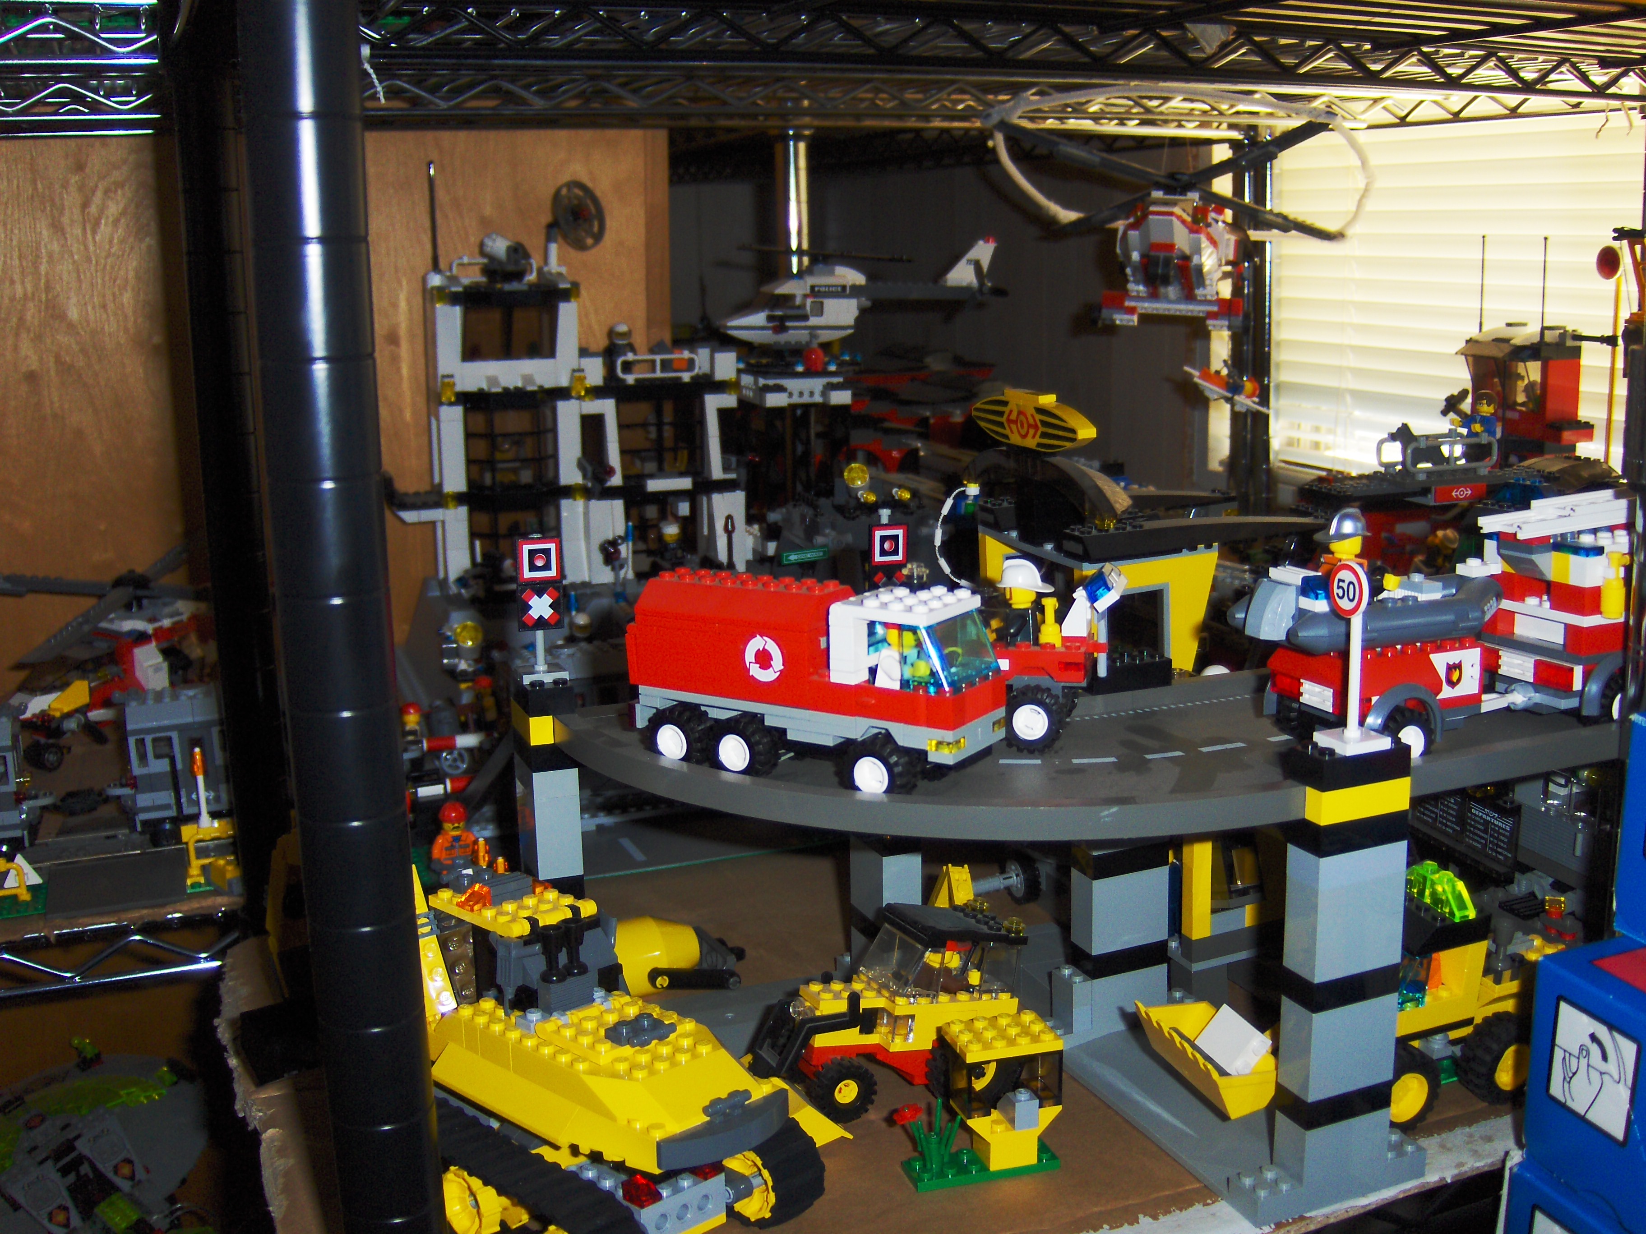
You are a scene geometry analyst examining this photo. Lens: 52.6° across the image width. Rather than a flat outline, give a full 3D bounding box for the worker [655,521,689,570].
[{"bbox_3d":[-0.080,-0.032,0.885,0.024,0.042,0.014,-2,12,-3],"label":"worker"}]

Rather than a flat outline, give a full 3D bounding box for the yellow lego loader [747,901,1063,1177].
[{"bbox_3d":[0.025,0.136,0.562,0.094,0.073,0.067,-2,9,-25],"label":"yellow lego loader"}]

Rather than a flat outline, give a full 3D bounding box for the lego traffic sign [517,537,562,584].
[{"bbox_3d":[-0.096,-0.019,0.566,0.016,0.016,0.005,-5,13,-17],"label":"lego traffic sign"}]

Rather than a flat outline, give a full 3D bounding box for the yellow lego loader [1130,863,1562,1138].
[{"bbox_3d":[0.190,0.126,0.574,0.152,0.081,0.060,-5,13,-18],"label":"yellow lego loader"}]

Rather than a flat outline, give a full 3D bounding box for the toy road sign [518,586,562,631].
[{"bbox_3d":[-0.096,-0.003,0.568,0.016,0.016,0.005,-5,13,-17],"label":"toy road sign"}]

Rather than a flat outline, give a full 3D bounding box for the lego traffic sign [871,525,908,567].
[{"bbox_3d":[0.024,-0.025,0.588,0.016,0.016,0.005,-6,13,-21],"label":"lego traffic sign"}]

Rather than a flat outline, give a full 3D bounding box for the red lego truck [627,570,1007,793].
[{"bbox_3d":[-0.004,0.018,0.499,0.117,0.057,0.041,7,14,33],"label":"red lego truck"}]

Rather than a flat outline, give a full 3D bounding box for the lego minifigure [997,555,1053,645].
[{"bbox_3d":[0.065,-0.004,0.542,0.022,0.035,0.023,3,13,20],"label":"lego minifigure"}]

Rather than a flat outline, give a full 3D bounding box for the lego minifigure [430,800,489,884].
[{"bbox_3d":[-0.149,0.094,0.675,0.025,0.040,0.016,-5,13,-17],"label":"lego minifigure"}]

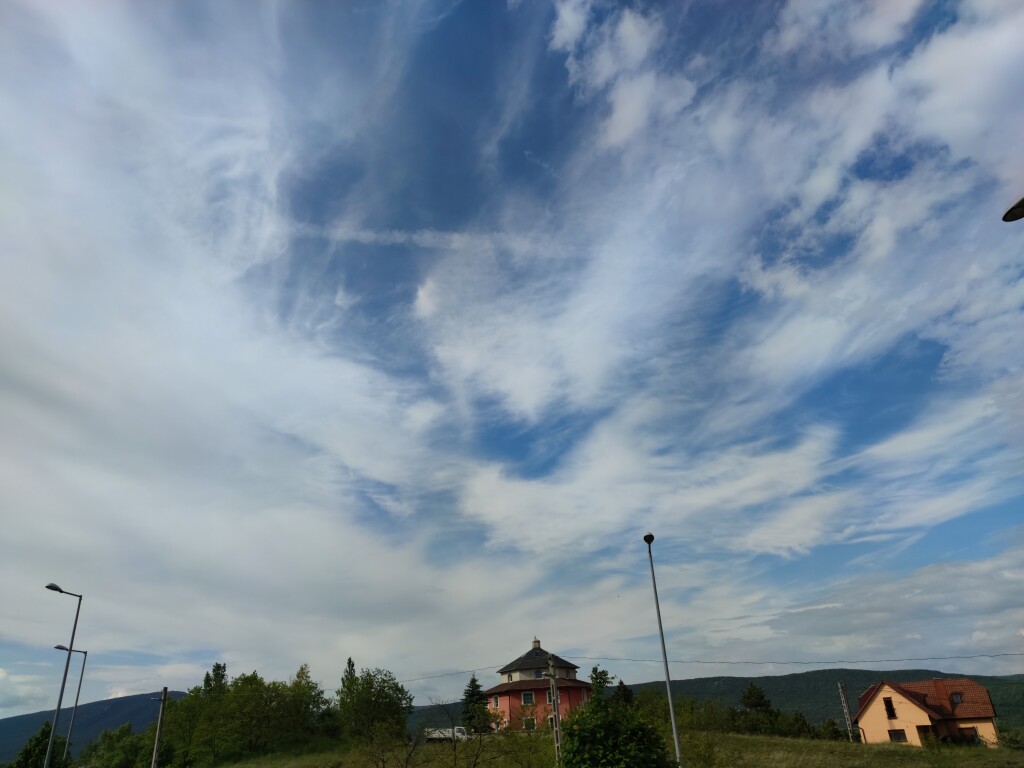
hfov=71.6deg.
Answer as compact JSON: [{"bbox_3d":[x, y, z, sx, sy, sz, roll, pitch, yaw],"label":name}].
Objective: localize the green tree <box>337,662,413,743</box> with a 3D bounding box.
[{"bbox_3d":[-14.273,33.062,73.702,7.250,7.600,7.250,2,-26,-10],"label":"green tree"}]

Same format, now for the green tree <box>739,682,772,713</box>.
[{"bbox_3d":[33.749,44.223,97.208,4.380,6.110,4.380,-10,-26,15],"label":"green tree"}]

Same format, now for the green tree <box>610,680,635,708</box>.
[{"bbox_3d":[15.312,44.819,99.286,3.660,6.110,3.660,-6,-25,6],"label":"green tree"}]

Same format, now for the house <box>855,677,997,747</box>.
[{"bbox_3d":[44.792,35.730,77.337,13.190,6.420,10.610,-17,-29,27],"label":"house"}]

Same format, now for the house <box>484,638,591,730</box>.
[{"bbox_3d":[3.438,39.872,93.895,14.110,11.460,12.560,-3,-25,1],"label":"house"}]

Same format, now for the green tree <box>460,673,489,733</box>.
[{"bbox_3d":[-4.400,38.639,85.596,3.510,6.610,3.510,-1,-25,-4],"label":"green tree"}]

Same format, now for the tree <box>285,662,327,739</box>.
[{"bbox_3d":[-20.952,32.422,72.389,4.150,7.400,4.150,4,-26,-15],"label":"tree"}]

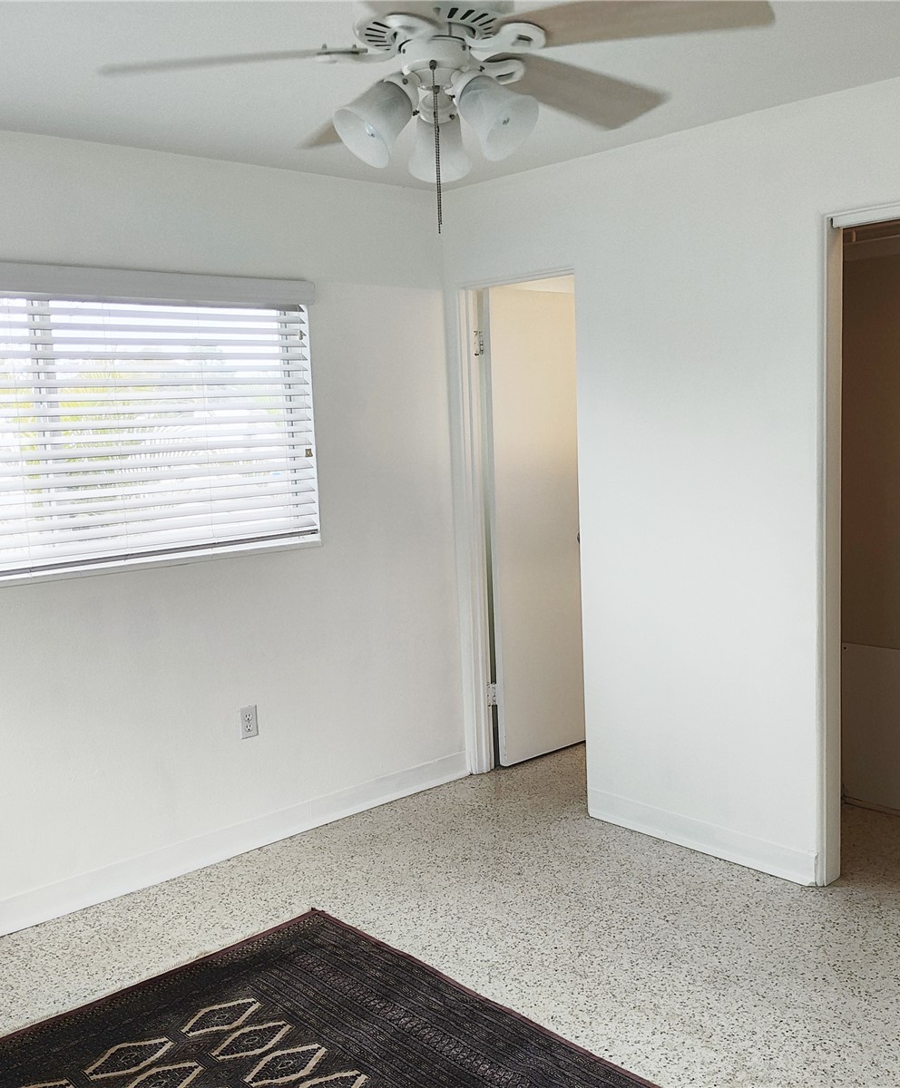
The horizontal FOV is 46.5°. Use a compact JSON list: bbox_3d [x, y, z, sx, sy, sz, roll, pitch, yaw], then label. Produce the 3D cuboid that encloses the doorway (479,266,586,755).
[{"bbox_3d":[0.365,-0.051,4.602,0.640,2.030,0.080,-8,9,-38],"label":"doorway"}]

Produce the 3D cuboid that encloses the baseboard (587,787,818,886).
[{"bbox_3d":[0.857,1.013,3.687,0.020,0.115,0.932,-9,10,-43],"label":"baseboard"}]

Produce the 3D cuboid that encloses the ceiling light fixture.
[{"bbox_3d":[-0.002,-0.820,1.774,1.070,0.570,1.040,5,10,44],"label":"ceiling light fixture"}]

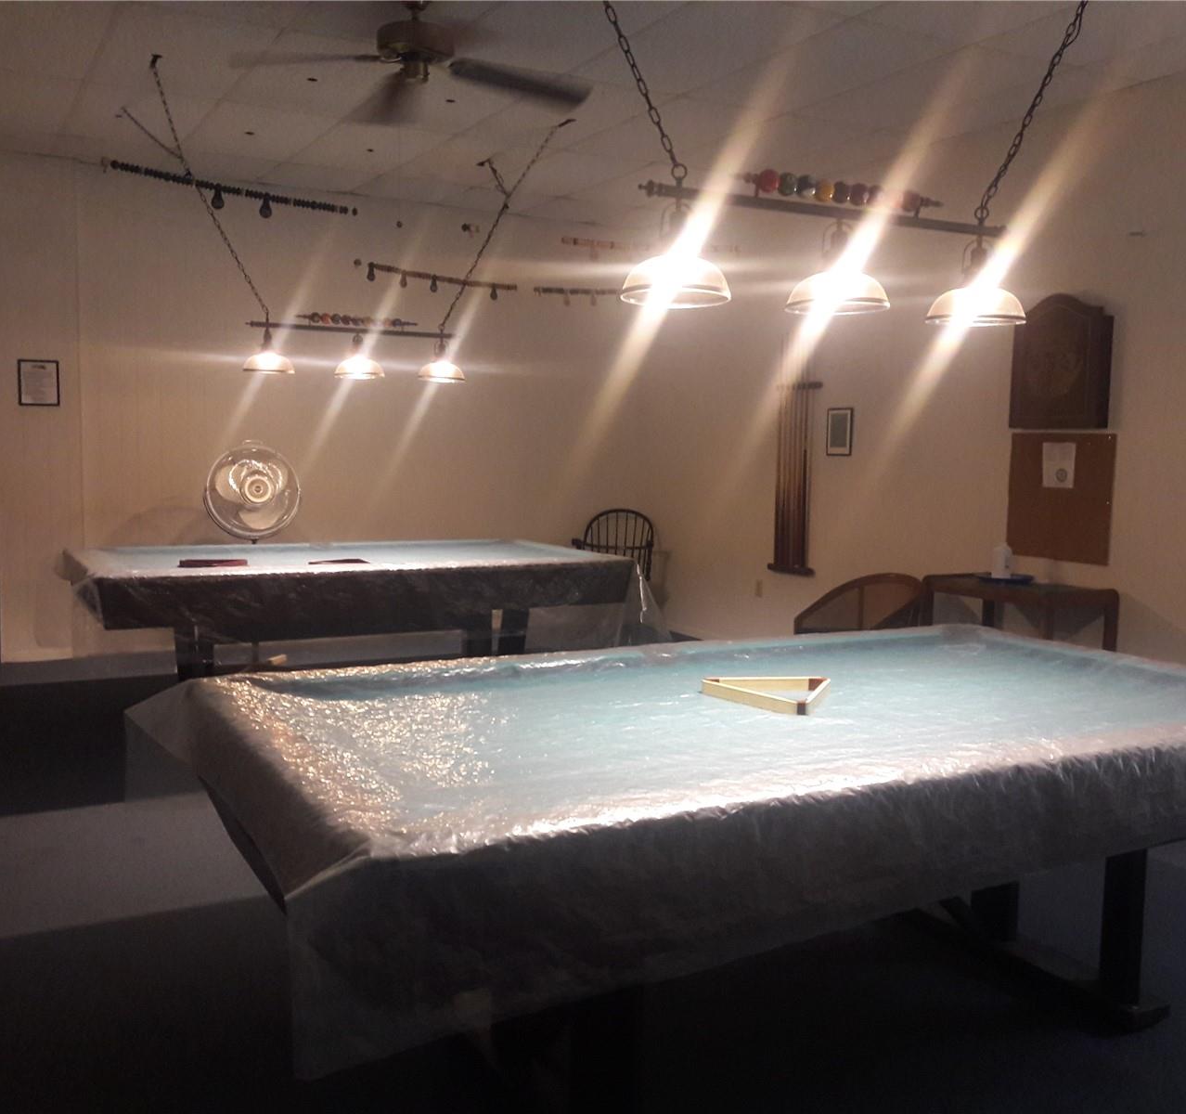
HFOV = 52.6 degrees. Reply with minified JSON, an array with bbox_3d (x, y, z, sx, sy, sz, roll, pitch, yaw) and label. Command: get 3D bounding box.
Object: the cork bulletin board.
[{"bbox_3d":[2.258,-0.288,5.815,0.020,0.610,0.606,-2,6,-29],"label":"cork bulletin board"}]

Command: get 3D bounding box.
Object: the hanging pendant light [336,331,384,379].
[{"bbox_3d":[-1.198,-1.041,6.170,0.250,0.221,0.250,-2,6,-29],"label":"hanging pendant light"}]

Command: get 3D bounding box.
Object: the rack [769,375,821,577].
[{"bbox_3d":[1.244,-0.493,7.524,0.100,1.220,0.430,-2,7,-28],"label":"rack"}]

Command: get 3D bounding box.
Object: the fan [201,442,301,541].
[{"bbox_3d":[-1.959,0.007,6.982,0.560,1.350,0.450,-2,7,-28],"label":"fan"}]

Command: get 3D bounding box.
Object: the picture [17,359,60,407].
[{"bbox_3d":[-3.283,-1.030,7.115,0.222,0.268,0.020,-2,7,-28],"label":"picture"}]

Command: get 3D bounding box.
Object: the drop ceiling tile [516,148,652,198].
[{"bbox_3d":[-0.216,-2.348,7.362,0.600,0.020,1.209,-2,6,-29],"label":"drop ceiling tile"}]

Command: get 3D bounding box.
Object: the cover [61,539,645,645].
[{"bbox_3d":[-1.278,0.132,6.332,2.620,0.290,1.420,-2,6,-25],"label":"cover"}]

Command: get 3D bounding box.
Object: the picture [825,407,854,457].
[{"bbox_3d":[1.479,-0.748,7.202,0.020,0.280,0.232,-2,6,-29],"label":"picture"}]

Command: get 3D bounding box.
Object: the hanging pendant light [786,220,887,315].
[{"bbox_3d":[0.585,-0.699,2.865,0.250,0.192,0.250,1,6,0],"label":"hanging pendant light"}]

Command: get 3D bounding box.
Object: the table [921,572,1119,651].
[{"bbox_3d":[2.005,0.498,5.748,0.460,0.745,0.770,-2,7,-28],"label":"table"}]

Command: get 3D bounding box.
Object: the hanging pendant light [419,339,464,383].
[{"bbox_3d":[-0.799,-1.036,6.366,0.250,0.235,0.250,1,6,0],"label":"hanging pendant light"}]

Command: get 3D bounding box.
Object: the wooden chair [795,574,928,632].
[{"bbox_3d":[1.460,0.451,6.464,0.580,0.680,0.580,-2,7,-28],"label":"wooden chair"}]

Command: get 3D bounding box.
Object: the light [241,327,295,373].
[{"bbox_3d":[-1.603,-1.022,5.928,0.250,0.240,0.250,-2,7,-28],"label":"light"}]

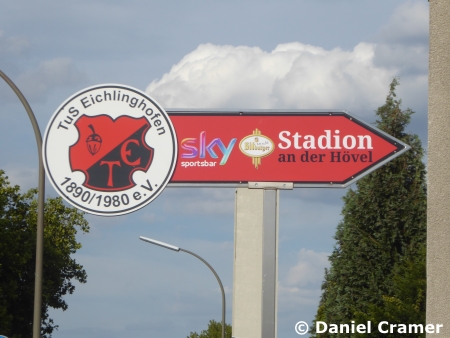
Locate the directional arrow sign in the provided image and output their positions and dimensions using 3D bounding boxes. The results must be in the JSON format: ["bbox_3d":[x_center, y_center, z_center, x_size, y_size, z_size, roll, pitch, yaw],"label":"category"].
[{"bbox_3d":[0.343,-0.112,11.520,1.350,0.425,0.060,0,-10,3],"label":"directional arrow sign"}]

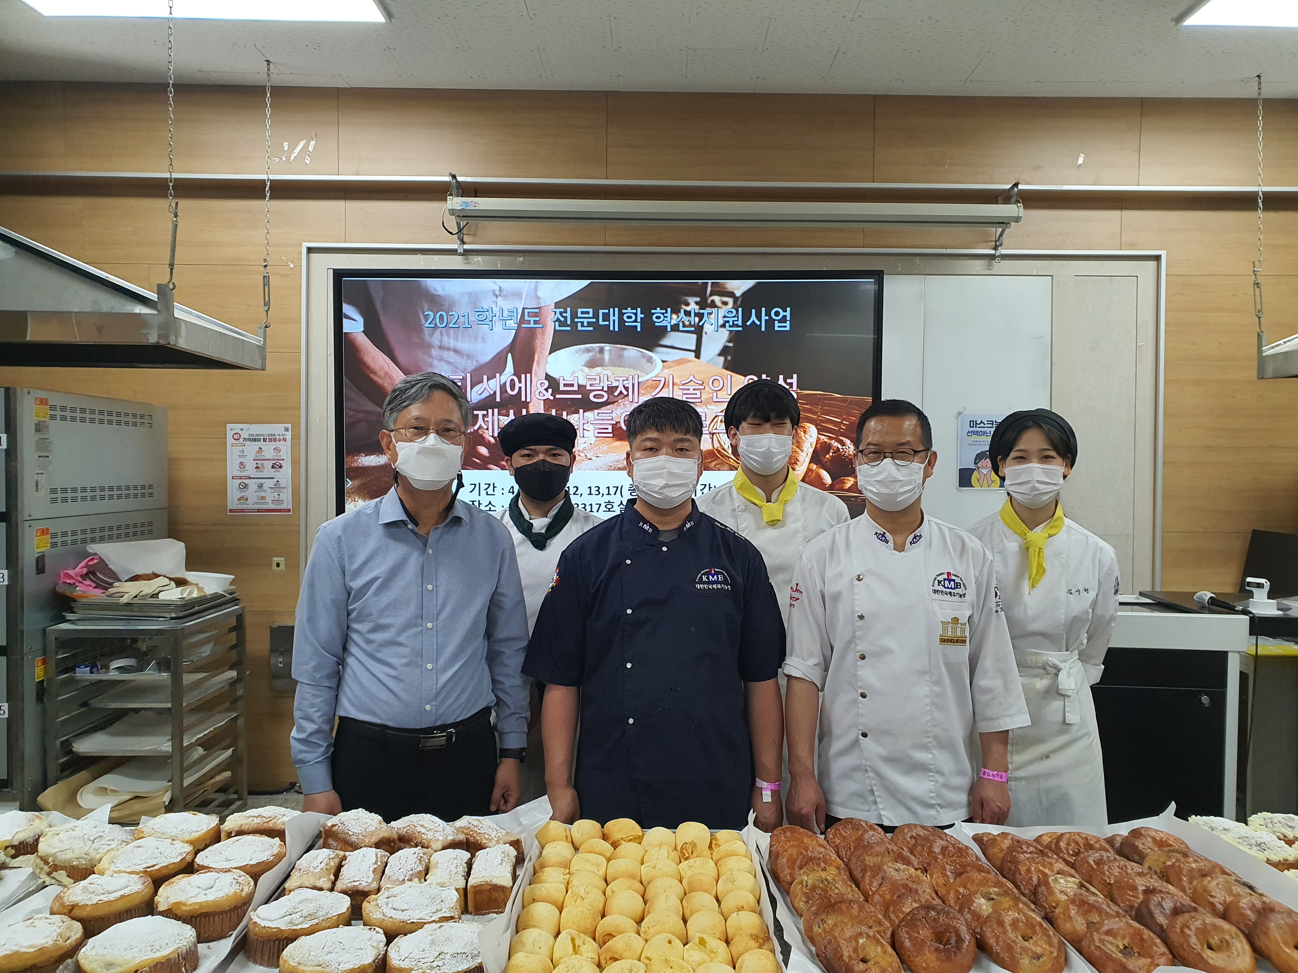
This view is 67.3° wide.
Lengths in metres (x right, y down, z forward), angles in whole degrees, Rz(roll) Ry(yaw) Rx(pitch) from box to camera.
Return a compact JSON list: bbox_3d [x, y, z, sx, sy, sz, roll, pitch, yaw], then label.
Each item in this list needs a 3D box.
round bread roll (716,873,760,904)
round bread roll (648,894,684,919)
[{"bbox_3d":[0.143,0.647,1.558,0.067,0.049,0.067,1,1,0],"label":"round bread roll"},{"bbox_3d":[0.026,0.652,1.498,0.061,0.045,0.062,1,1,0],"label":"round bread roll"}]

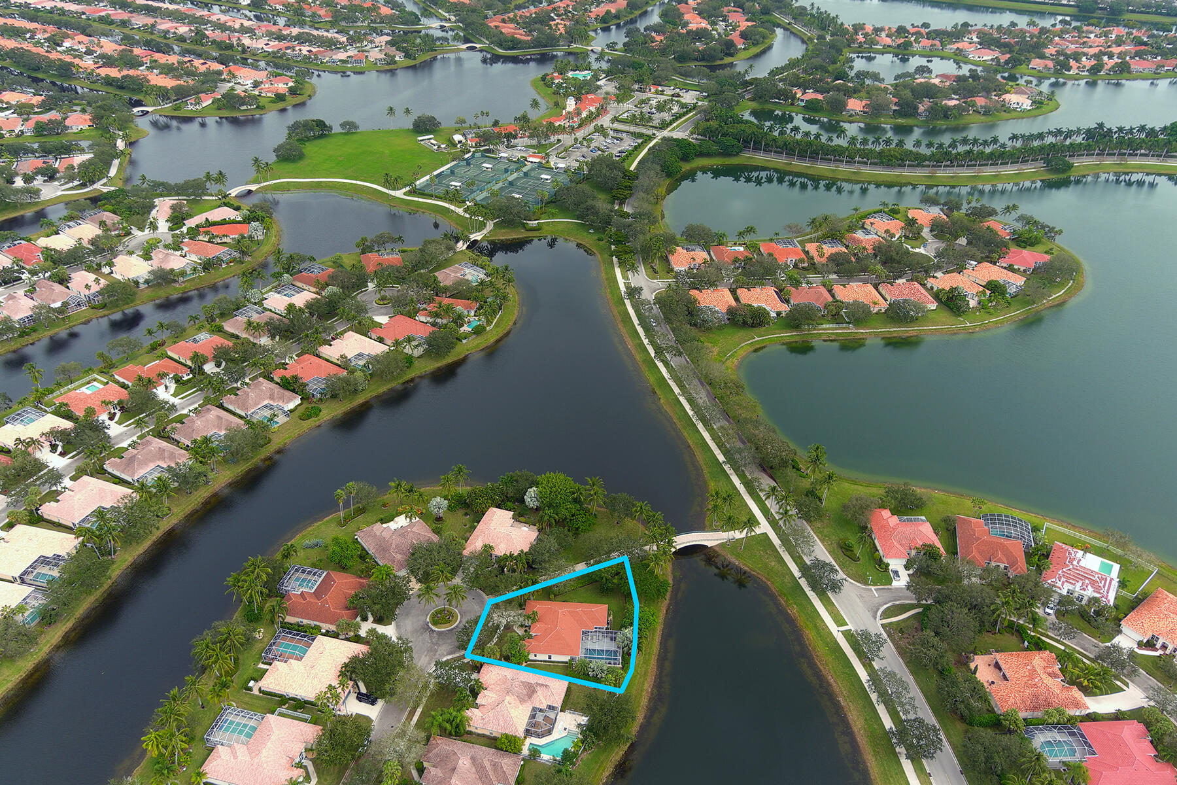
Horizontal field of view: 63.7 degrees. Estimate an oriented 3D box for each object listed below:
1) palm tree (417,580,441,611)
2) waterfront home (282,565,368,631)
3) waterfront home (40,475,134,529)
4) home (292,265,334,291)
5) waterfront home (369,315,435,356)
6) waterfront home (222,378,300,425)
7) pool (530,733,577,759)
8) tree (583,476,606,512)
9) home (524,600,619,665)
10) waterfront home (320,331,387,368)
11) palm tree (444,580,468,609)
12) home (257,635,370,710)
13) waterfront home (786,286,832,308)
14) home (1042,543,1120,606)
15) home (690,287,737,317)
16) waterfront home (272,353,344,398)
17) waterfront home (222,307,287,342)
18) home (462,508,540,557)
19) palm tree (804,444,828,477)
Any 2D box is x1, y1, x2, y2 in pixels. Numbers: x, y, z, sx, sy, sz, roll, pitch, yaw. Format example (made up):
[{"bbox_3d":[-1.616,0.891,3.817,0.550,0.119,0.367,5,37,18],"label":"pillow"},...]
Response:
[{"bbox_3d":[-44.250,58.820,266.180,6.800,12.500,6.800,1,33,0],"label":"palm tree"},{"bbox_3d":[-80.372,60.825,284.807,29.400,6.400,20.100,8,35,12],"label":"waterfront home"},{"bbox_3d":[-155.704,33.846,294.710,21.700,5.800,18.500,13,34,19],"label":"waterfront home"},{"bbox_3d":[-129.740,-56.110,462.000,23.300,6.400,18.900,22,39,29],"label":"home"},{"bbox_3d":[-78.865,-26.452,414.791,28.500,6.300,18.700,21,39,28],"label":"waterfront home"},{"bbox_3d":[-119.855,2.111,346.995,22.800,5.800,18.100,20,37,28],"label":"waterfront home"},{"bbox_3d":[-9.160,92.540,250.450,11.900,1.400,9.200,8,35,11],"label":"pool"},{"bbox_3d":[1.750,35.581,318.207,7.800,12.000,7.800,0,34,0],"label":"tree"},{"bbox_3d":[-4.631,68.317,274.446,28.700,6.400,20.200,2,34,3],"label":"home"},{"bbox_3d":[-94.451,-17.722,379.762,22.300,5.800,18.300,22,37,30],"label":"waterfront home"},{"bbox_3d":[-38.850,62.500,279.930,7.400,15.000,7.400,1,34,0],"label":"palm tree"},{"bbox_3d":[-72.470,72.110,250.590,24.700,6.400,19.800,9,34,12],"label":"home"},{"bbox_3d":[101.990,-43.940,434.670,19.500,6.400,21.300,-5,33,-8],"label":"waterfront home"},{"bbox_3d":[142.727,52.355,274.104,18.300,5.800,21.000,19,36,27],"label":"home"},{"bbox_3d":[59.004,-42.709,440.505,18.000,6.200,23.800,-5,34,-7],"label":"home"},{"bbox_3d":[-110.150,-8.110,374.810,23.200,6.400,18.300,21,38,28],"label":"waterfront home"},{"bbox_3d":[-148.228,-31.527,421.713,30.600,6.200,18.600,22,39,28],"label":"waterfront home"},{"bbox_3d":[-27.040,47.160,310.740,19.800,6.400,24.200,10,35,14],"label":"home"},{"bbox_3d":[76.720,24.850,321.120,7.000,12.800,7.000,1,33,0],"label":"palm tree"}]

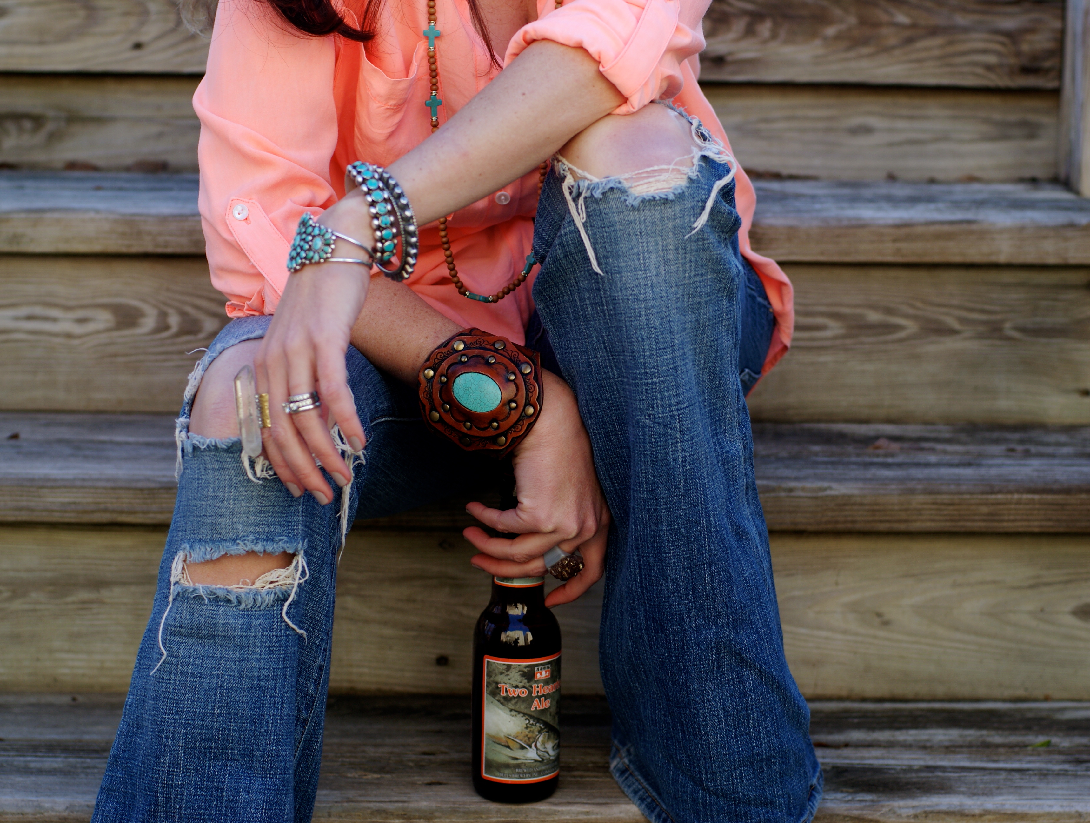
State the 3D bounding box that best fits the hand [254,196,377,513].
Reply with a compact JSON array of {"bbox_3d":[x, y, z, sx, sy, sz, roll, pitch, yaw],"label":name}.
[{"bbox_3d":[-0.153,-0.041,1.700,0.078,0.190,0.080,2,11,9],"label":"hand"}]

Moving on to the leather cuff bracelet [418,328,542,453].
[{"bbox_3d":[-0.040,-0.013,1.775,0.083,0.083,0.060,21,-3,20],"label":"leather cuff bracelet"}]

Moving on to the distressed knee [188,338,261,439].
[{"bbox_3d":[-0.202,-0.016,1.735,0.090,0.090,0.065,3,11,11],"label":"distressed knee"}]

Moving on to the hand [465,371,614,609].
[{"bbox_3d":[-0.006,0.054,1.765,0.100,0.160,0.085,-1,11,-6],"label":"hand"}]

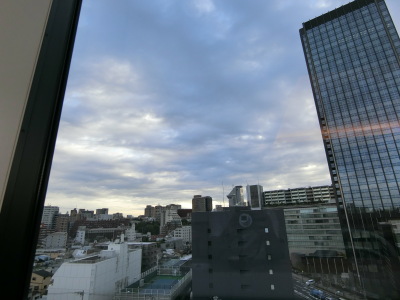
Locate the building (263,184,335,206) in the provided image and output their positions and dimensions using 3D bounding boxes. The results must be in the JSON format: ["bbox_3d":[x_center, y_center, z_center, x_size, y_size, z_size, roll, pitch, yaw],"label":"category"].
[{"bbox_3d":[92.120,42.930,201.260,64.000,17.900,12.000,-12,-22,30],"label":"building"}]

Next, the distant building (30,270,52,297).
[{"bbox_3d":[-63.300,51.710,84.470,7.200,8.200,6.800,-5,-18,10],"label":"distant building"}]

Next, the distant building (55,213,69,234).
[{"bbox_3d":[-167.900,90.780,266.760,15.300,27.700,16.000,11,-22,-29],"label":"distant building"}]

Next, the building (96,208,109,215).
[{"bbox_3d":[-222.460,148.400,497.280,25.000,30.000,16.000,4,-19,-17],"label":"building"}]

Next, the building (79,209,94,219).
[{"bbox_3d":[-247.890,146.130,477.620,28.000,32.000,18.000,5,-19,-19],"label":"building"}]

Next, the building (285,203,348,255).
[{"bbox_3d":[79.800,57.690,153.490,42.800,32.400,20.000,-8,-21,21],"label":"building"}]

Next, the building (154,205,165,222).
[{"bbox_3d":[-59.930,98.290,328.250,15.900,31.400,15.000,2,-19,-8],"label":"building"}]

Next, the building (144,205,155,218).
[{"bbox_3d":[-86.180,108.960,374.140,16.400,26.500,17.000,1,-19,-6],"label":"building"}]

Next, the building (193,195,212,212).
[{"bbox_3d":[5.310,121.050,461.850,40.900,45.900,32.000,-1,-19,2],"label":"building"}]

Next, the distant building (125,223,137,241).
[{"bbox_3d":[-71.370,84.490,225.380,11.500,19.000,12.000,5,-20,-14],"label":"distant building"}]

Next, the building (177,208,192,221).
[{"bbox_3d":[-23.530,103.230,343.490,26.200,19.900,18.000,-2,-19,4],"label":"building"}]

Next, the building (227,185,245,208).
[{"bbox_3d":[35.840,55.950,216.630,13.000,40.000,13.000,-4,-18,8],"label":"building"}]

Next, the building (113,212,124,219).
[{"bbox_3d":[-200.980,167.500,537.910,22.000,26.000,16.000,4,-19,-16],"label":"building"}]

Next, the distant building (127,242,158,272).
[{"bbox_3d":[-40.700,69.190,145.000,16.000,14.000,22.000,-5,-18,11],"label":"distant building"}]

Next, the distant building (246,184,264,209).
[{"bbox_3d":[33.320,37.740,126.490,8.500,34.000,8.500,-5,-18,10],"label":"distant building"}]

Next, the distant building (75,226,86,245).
[{"bbox_3d":[-142.590,102.570,262.210,11.500,22.000,9.500,3,-19,-14],"label":"distant building"}]

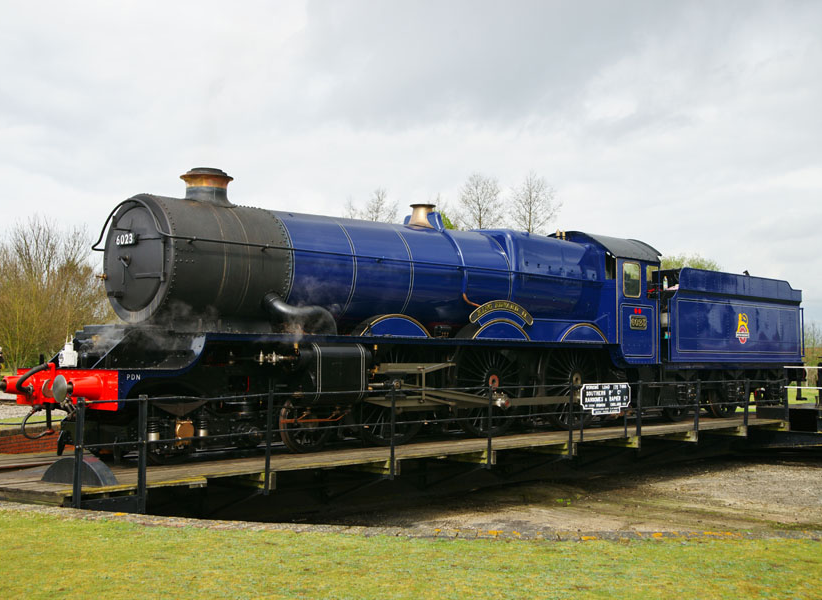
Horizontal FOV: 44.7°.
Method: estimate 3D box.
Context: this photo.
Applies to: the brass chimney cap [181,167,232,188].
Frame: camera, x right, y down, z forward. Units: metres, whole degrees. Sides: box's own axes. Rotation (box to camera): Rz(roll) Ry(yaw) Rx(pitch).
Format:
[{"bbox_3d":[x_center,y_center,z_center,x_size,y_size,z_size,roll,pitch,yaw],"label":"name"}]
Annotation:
[{"bbox_3d":[-2.891,-1.708,14.186,0.750,0.250,0.750,0,-4,0],"label":"brass chimney cap"}]

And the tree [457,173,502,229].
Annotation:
[{"bbox_3d":[4.019,-1.248,58.046,2.900,12.310,2.900,0,-4,0],"label":"tree"}]

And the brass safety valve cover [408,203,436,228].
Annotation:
[{"bbox_3d":[0.215,-1.435,17.374,0.480,0.420,0.480,0,-4,0],"label":"brass safety valve cover"}]

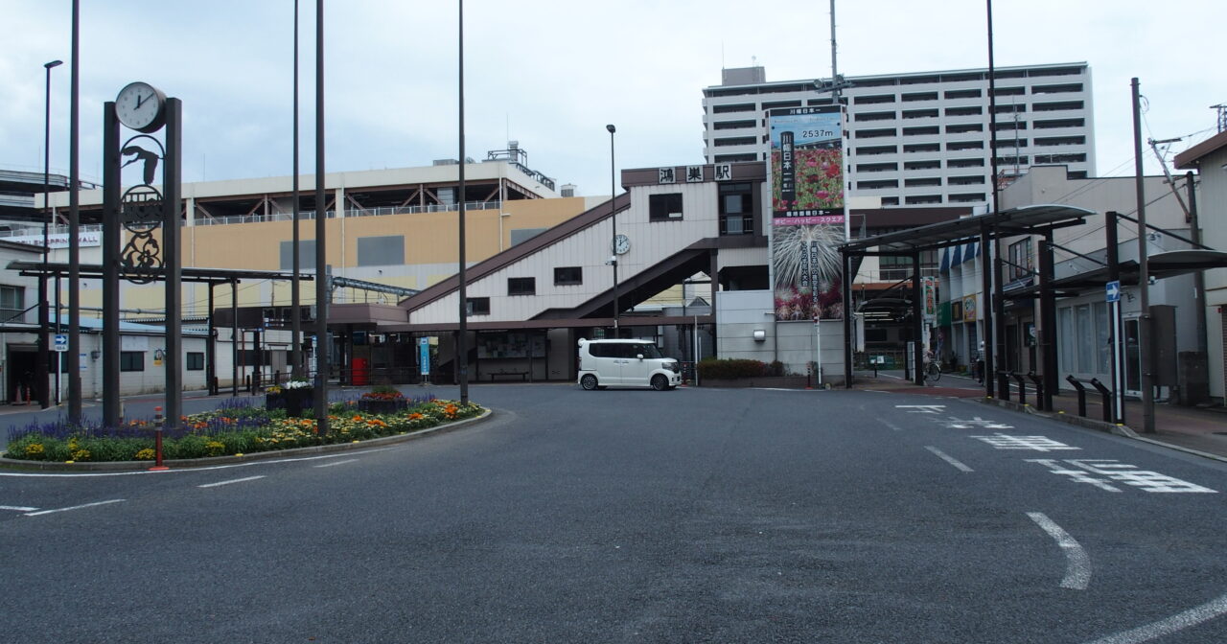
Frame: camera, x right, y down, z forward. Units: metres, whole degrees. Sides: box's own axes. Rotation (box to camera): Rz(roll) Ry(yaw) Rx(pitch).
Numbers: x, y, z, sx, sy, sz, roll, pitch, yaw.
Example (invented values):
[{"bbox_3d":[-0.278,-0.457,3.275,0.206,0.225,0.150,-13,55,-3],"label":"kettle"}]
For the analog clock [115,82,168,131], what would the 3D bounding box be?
[{"bbox_3d":[-7.769,-3.532,16.400,0.790,0.790,0.290,-1,-2,11],"label":"analog clock"}]

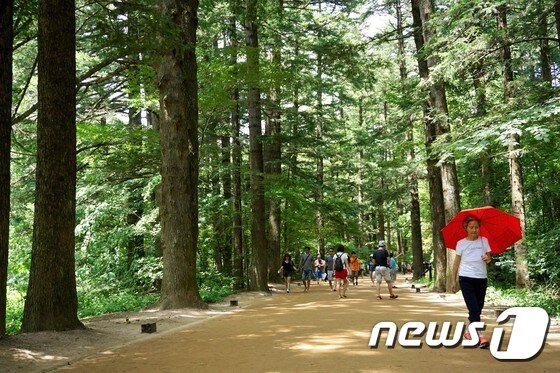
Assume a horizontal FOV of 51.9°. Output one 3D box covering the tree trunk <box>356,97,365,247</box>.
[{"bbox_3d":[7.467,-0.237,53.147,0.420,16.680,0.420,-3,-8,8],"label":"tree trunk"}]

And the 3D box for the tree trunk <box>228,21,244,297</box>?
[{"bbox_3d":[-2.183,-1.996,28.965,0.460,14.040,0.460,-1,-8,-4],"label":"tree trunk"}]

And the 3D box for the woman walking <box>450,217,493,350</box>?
[{"bbox_3d":[2.333,1.140,7.079,0.480,1.588,0.420,-4,-8,16],"label":"woman walking"}]

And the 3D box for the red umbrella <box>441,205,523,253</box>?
[{"bbox_3d":[2.479,0.667,7.039,1.020,0.700,1.020,-3,-46,19],"label":"red umbrella"}]

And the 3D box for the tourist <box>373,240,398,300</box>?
[{"bbox_3d":[3.121,2.471,17.119,0.650,1.723,0.480,-3,-8,12],"label":"tourist"}]

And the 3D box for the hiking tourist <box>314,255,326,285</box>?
[{"bbox_3d":[2.173,4.522,31.308,0.600,1.579,0.400,-3,-8,9],"label":"hiking tourist"}]

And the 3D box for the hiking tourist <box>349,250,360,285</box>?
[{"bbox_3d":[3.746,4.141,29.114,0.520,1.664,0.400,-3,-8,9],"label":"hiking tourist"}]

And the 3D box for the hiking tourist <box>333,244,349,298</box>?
[{"bbox_3d":[1.851,2.607,17.712,0.500,1.624,0.420,-3,-8,12],"label":"hiking tourist"}]

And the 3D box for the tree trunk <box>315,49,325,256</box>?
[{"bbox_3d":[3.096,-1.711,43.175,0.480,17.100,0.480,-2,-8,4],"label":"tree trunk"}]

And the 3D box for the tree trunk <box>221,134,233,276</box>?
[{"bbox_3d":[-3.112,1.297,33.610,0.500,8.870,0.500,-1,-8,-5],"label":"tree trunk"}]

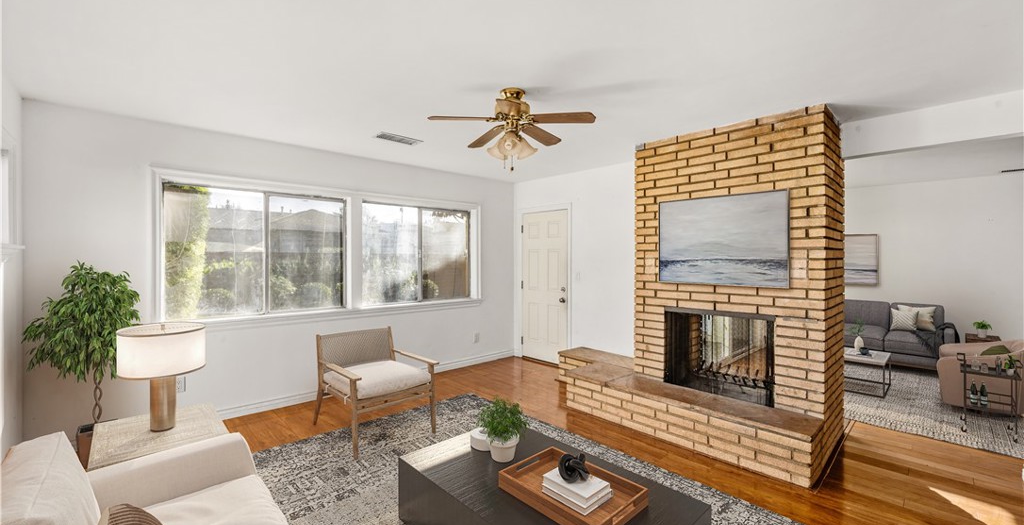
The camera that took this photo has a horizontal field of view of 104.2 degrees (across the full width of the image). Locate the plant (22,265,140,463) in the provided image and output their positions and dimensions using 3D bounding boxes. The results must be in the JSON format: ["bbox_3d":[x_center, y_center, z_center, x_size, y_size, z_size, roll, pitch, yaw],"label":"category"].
[{"bbox_3d":[-2.769,0.668,2.606,0.530,1.410,0.530,0,1,-42],"label":"plant"}]

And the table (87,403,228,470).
[{"bbox_3d":[-1.734,1.105,1.966,0.470,0.550,0.635,0,1,-42],"label":"table"}]

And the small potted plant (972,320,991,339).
[{"bbox_3d":[5.664,0.802,4.791,0.160,0.210,0.160,0,1,-42],"label":"small potted plant"}]

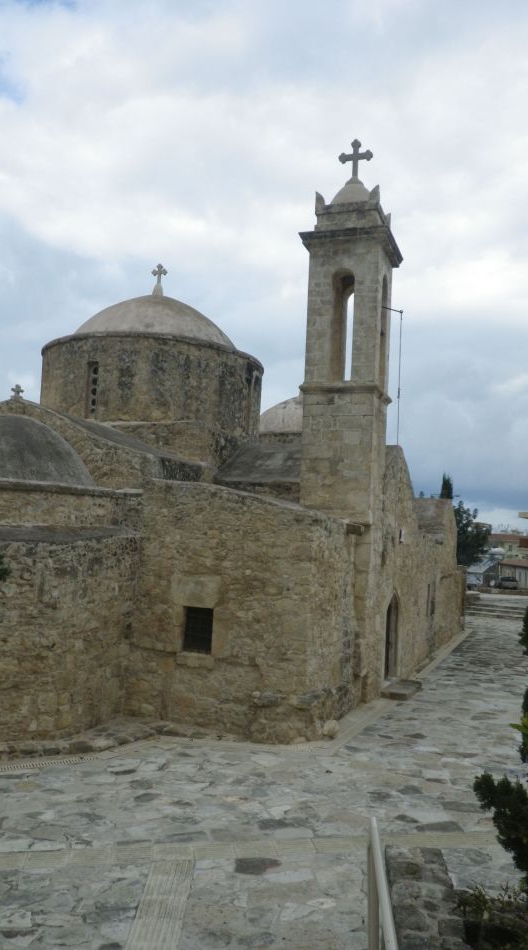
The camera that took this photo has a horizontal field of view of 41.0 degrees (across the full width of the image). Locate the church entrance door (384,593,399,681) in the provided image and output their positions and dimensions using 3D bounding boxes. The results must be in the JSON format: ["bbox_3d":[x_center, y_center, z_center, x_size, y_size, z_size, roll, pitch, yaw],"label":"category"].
[{"bbox_3d":[3.148,3.954,17.500,0.250,2.140,1.350,2,-2,21],"label":"church entrance door"}]

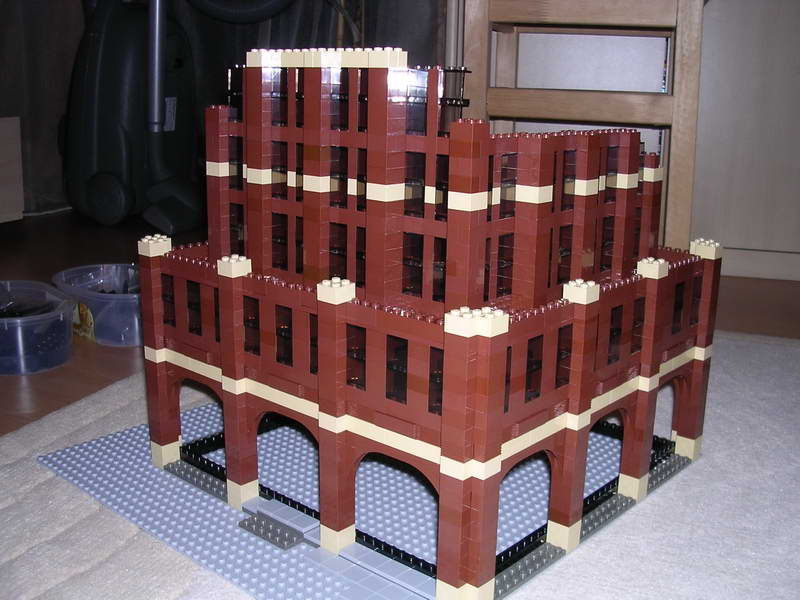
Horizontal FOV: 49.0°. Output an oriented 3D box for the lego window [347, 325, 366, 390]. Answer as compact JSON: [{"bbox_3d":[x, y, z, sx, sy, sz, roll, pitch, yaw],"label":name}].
[{"bbox_3d":[-0.023,0.033,0.525,0.016,0.038,0.008,13,19,40],"label":"lego window"}]

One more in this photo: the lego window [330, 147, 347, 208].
[{"bbox_3d":[-0.036,-0.077,0.553,0.016,0.038,0.007,13,18,40],"label":"lego window"}]

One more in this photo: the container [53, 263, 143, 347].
[{"bbox_3d":[-0.334,0.005,1.075,0.166,0.066,0.166,-3,15,-17],"label":"container"}]

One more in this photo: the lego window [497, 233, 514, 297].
[{"bbox_3d":[0.061,-0.022,0.539,0.008,0.038,0.016,13,19,40],"label":"lego window"}]

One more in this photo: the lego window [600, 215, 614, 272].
[{"bbox_3d":[0.142,-0.040,0.616,0.008,0.038,0.016,13,19,40],"label":"lego window"}]

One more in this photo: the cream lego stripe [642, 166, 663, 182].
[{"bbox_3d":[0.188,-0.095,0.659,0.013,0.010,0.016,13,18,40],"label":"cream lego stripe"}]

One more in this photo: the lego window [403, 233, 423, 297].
[{"bbox_3d":[0.010,-0.022,0.535,0.016,0.038,0.007,13,18,40],"label":"lego window"}]

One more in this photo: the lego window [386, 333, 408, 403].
[{"bbox_3d":[0.001,0.039,0.504,0.016,0.038,0.008,13,19,40],"label":"lego window"}]

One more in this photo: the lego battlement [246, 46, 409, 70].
[{"bbox_3d":[-0.049,-0.150,0.544,0.128,0.011,0.016,13,19,40],"label":"lego battlement"}]

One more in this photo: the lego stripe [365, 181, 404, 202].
[{"bbox_3d":[-0.009,-0.065,0.527,0.016,0.010,0.016,13,19,40],"label":"lego stripe"}]

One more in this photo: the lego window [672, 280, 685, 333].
[{"bbox_3d":[0.202,0.006,0.648,0.007,0.038,0.016,13,18,40],"label":"lego window"}]

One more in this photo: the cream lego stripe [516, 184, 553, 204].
[{"bbox_3d":[0.082,-0.065,0.533,0.016,0.010,0.016,13,19,40],"label":"cream lego stripe"}]

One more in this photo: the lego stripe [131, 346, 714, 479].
[{"bbox_3d":[0.026,0.038,0.683,0.320,0.010,0.320,13,18,40],"label":"lego stripe"}]

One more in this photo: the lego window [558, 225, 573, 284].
[{"bbox_3d":[0.105,-0.030,0.575,0.007,0.038,0.016,13,18,40],"label":"lego window"}]

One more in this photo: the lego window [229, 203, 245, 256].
[{"bbox_3d":[-0.115,-0.052,0.644,0.016,0.038,0.008,13,19,40],"label":"lego window"}]

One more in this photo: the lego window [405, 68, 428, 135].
[{"bbox_3d":[0.012,-0.115,0.512,0.016,0.038,0.007,13,18,40],"label":"lego window"}]

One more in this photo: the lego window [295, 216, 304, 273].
[{"bbox_3d":[-0.061,-0.036,0.586,0.016,0.038,0.007,13,18,40],"label":"lego window"}]

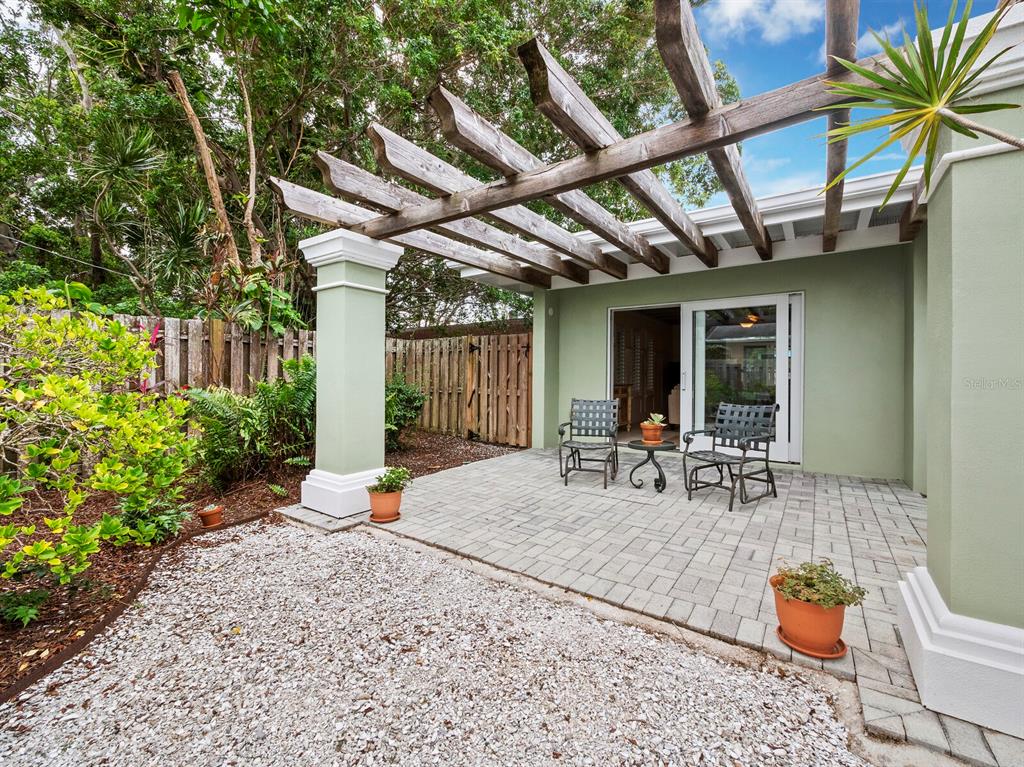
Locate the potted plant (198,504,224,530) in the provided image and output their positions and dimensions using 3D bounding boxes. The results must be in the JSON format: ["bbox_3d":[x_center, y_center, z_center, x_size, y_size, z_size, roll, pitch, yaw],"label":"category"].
[{"bbox_3d":[-2.300,1.020,3.160,0.165,0.150,0.165,0,1,-36],"label":"potted plant"}]

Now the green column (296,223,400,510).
[{"bbox_3d":[-1.424,-0.077,3.708,0.610,2.310,0.610,1,1,37],"label":"green column"}]

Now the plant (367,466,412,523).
[{"bbox_3d":[-0.985,0.880,3.320,0.345,0.410,0.320,0,1,-17],"label":"plant"}]

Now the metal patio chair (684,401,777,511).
[{"bbox_3d":[2.041,0.627,3.818,0.780,0.875,0.600,0,1,-33],"label":"metal patio chair"}]

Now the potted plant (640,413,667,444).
[{"bbox_3d":[1.425,0.450,4.180,0.245,0.310,0.235,0,1,19],"label":"potted plant"}]

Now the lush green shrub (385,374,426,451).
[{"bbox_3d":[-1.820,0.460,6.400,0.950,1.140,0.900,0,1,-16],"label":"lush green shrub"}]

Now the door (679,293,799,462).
[{"bbox_3d":[2.867,-0.077,5.260,1.370,2.040,0.100,1,1,37],"label":"door"}]

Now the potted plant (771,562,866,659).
[{"bbox_3d":[1.300,0.950,1.785,0.340,0.320,0.320,1,1,36],"label":"potted plant"}]

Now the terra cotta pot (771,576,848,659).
[{"bbox_3d":[1.272,0.992,1.776,0.270,0.235,0.270,1,1,36],"label":"terra cotta pot"}]

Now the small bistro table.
[{"bbox_3d":[1.409,0.828,4.140,0.485,0.465,0.485,1,1,37],"label":"small bistro table"}]

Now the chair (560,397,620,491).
[{"bbox_3d":[0.877,0.617,4.563,0.600,0.875,0.780,0,1,19],"label":"chair"}]

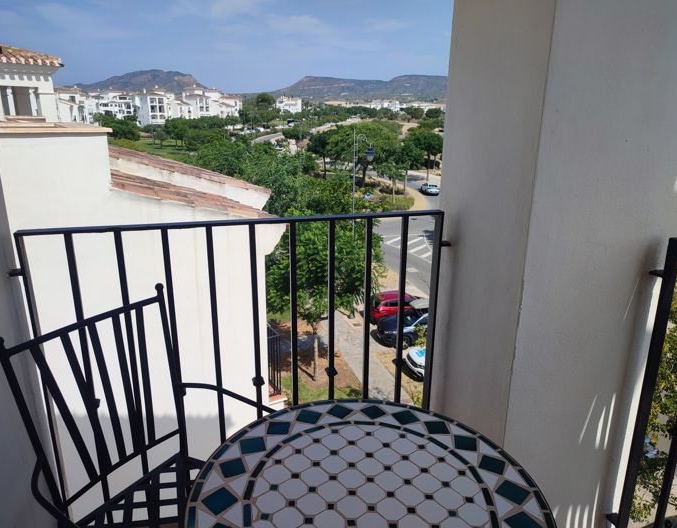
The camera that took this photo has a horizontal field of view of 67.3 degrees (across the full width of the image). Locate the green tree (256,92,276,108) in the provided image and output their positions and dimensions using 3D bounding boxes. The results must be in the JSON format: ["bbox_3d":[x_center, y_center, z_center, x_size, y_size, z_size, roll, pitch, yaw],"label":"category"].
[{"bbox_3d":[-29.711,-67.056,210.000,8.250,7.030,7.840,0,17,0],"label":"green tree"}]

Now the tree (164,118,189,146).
[{"bbox_3d":[-35.653,-28.831,112.000,5.280,6.100,5.020,0,17,0],"label":"tree"}]

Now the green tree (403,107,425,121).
[{"bbox_3d":[23.580,-47.161,160.000,6.920,4.500,6.570,0,17,0],"label":"green tree"}]

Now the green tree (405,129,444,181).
[{"bbox_3d":[12.843,-16.316,76.000,5.380,7.520,5.110,0,17,0],"label":"green tree"}]

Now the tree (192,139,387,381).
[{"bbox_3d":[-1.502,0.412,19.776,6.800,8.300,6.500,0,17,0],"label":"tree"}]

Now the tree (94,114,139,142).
[{"bbox_3d":[-53.849,-33.382,124.000,11.210,6.690,10.650,0,17,0],"label":"tree"}]

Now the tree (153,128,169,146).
[{"bbox_3d":[-38.475,-27.127,110.000,3.460,4.130,3.290,0,17,0],"label":"tree"}]

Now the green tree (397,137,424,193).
[{"bbox_3d":[9.055,-12.325,64.000,3.520,6.680,3.350,0,17,0],"label":"green tree"}]

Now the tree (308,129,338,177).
[{"bbox_3d":[-2.240,-16.502,76.000,4.480,7.180,4.260,0,17,0],"label":"tree"}]

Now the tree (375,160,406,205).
[{"bbox_3d":[5.712,-9.129,57.000,3.360,4.730,3.190,0,17,0],"label":"tree"}]

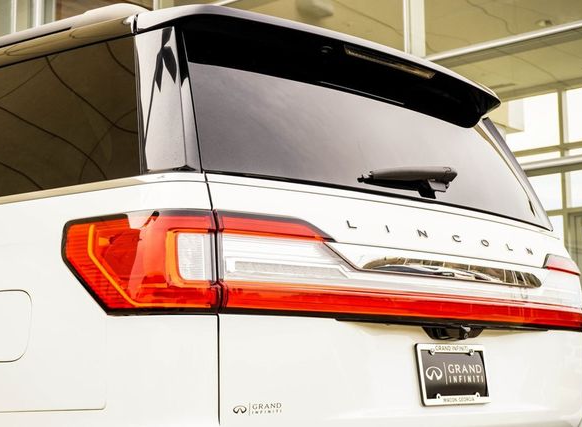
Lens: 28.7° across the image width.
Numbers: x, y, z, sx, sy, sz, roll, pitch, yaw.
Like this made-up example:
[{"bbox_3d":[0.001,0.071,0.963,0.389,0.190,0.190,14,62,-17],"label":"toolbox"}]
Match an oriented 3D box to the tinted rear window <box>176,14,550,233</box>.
[{"bbox_3d":[0.303,-0.215,3.288,1.570,0.480,0.130,8,-34,-46],"label":"tinted rear window"}]

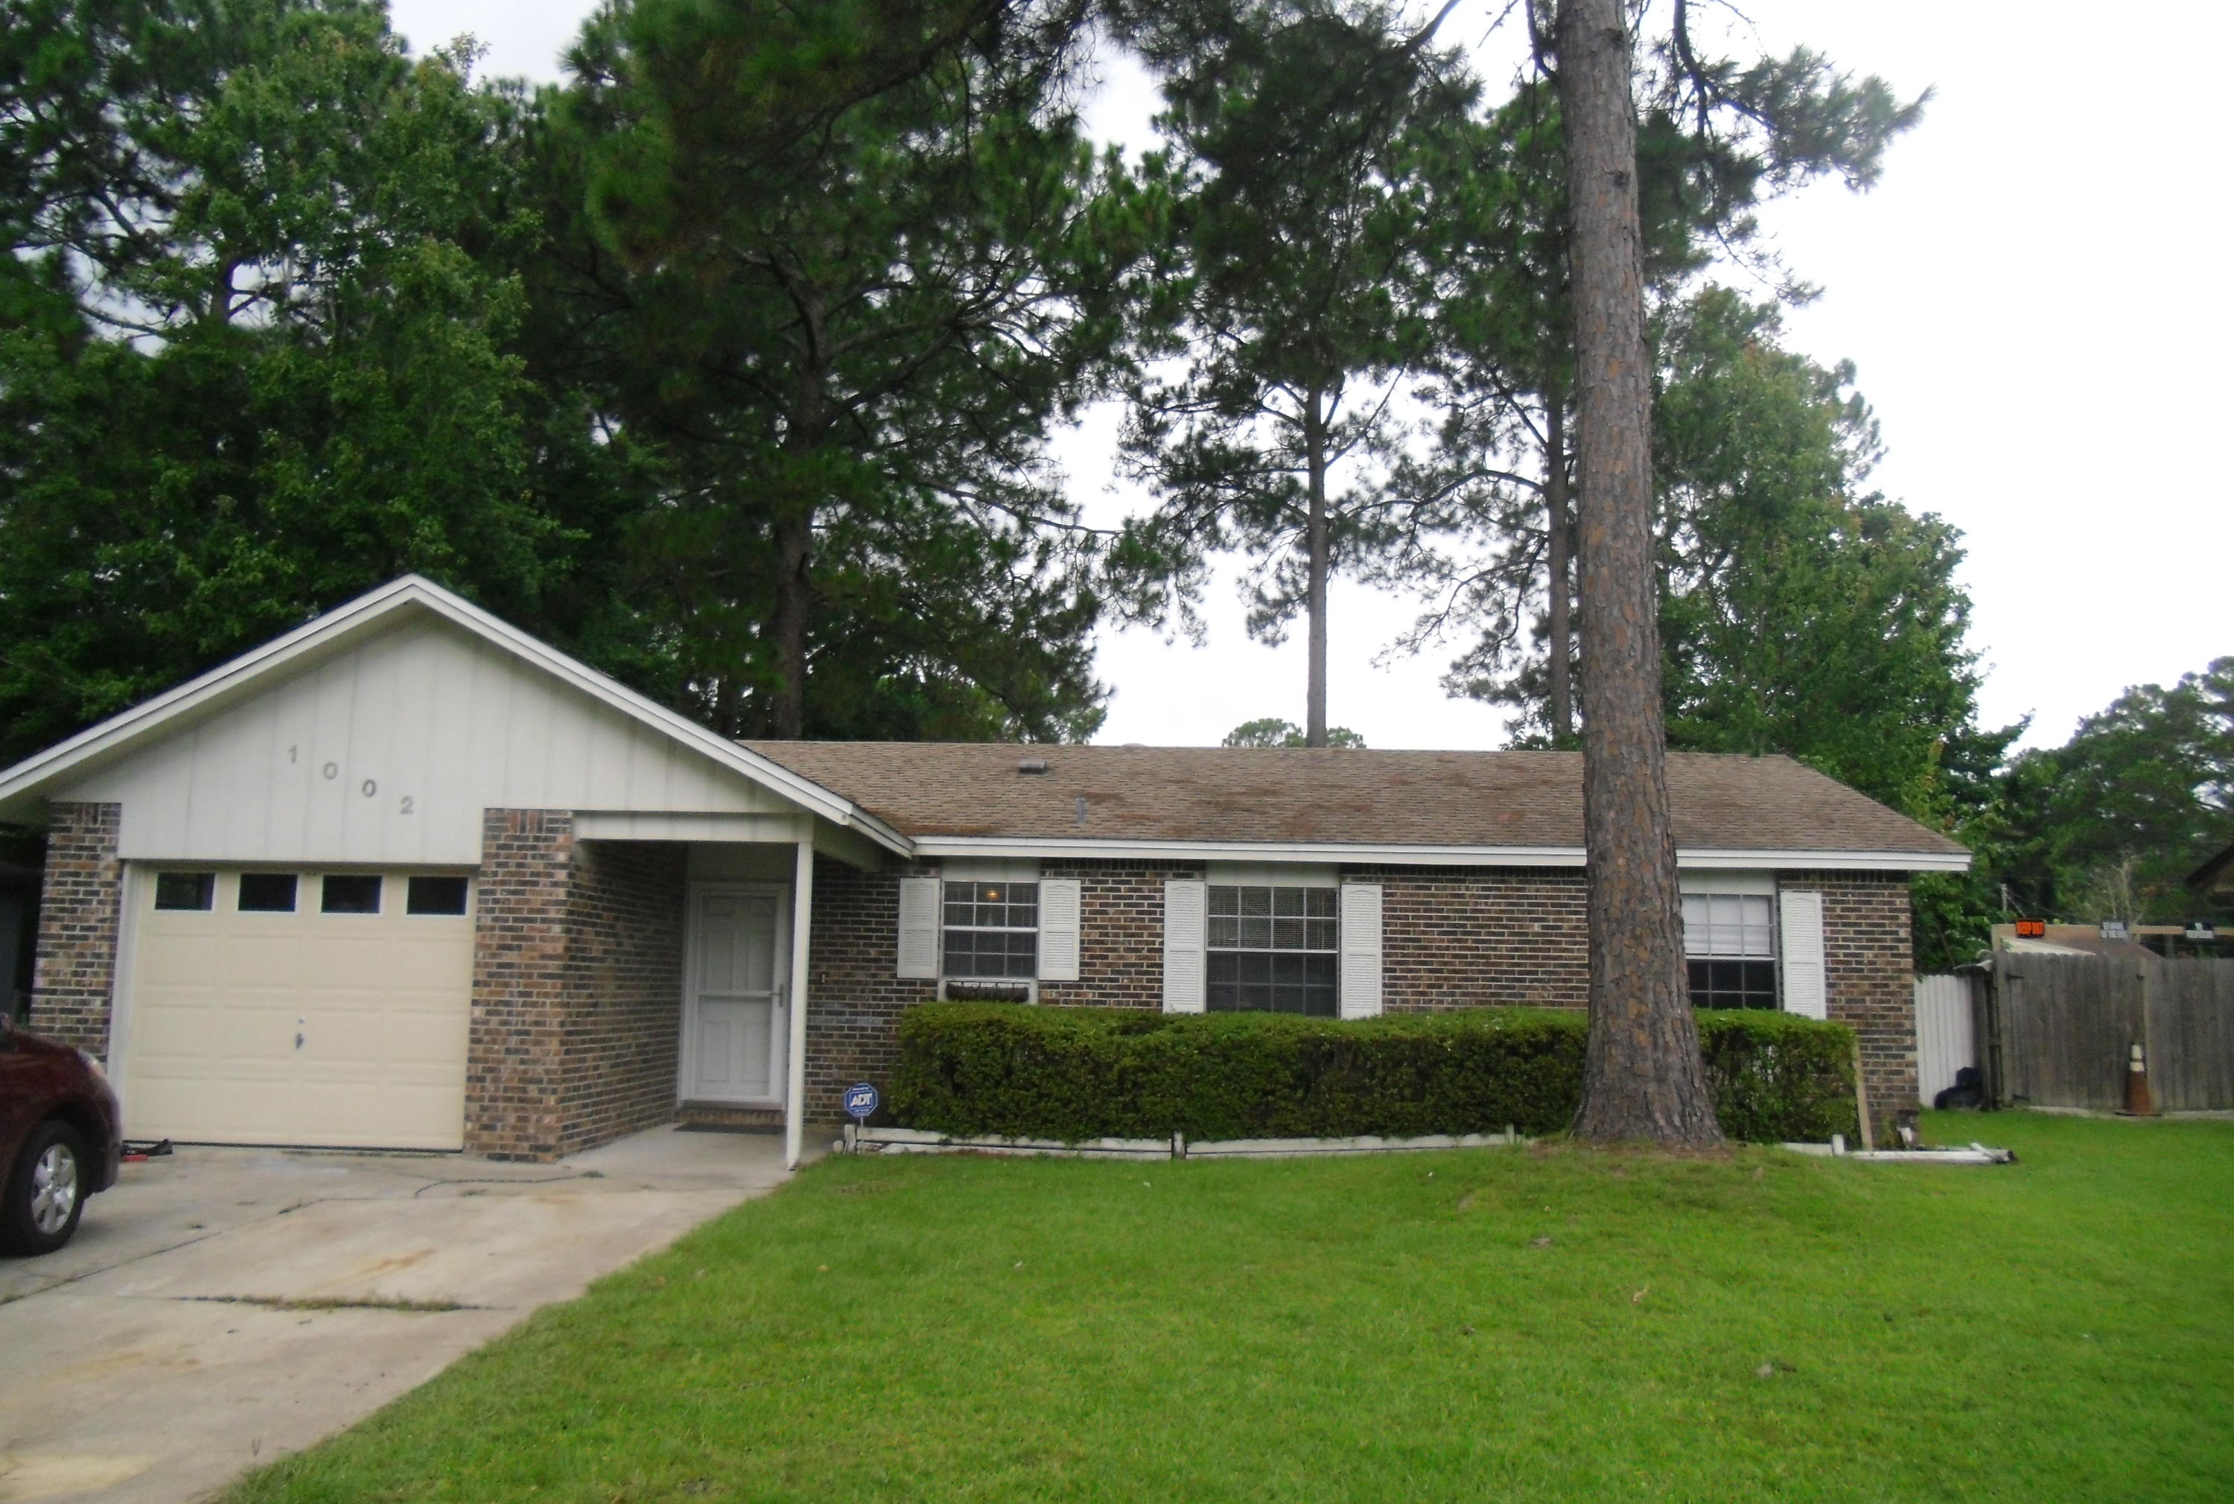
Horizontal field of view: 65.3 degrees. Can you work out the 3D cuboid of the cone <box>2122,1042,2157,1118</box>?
[{"bbox_3d":[11.787,3.771,20.100,0.390,0.870,0.390,3,-8,-15],"label":"cone"}]

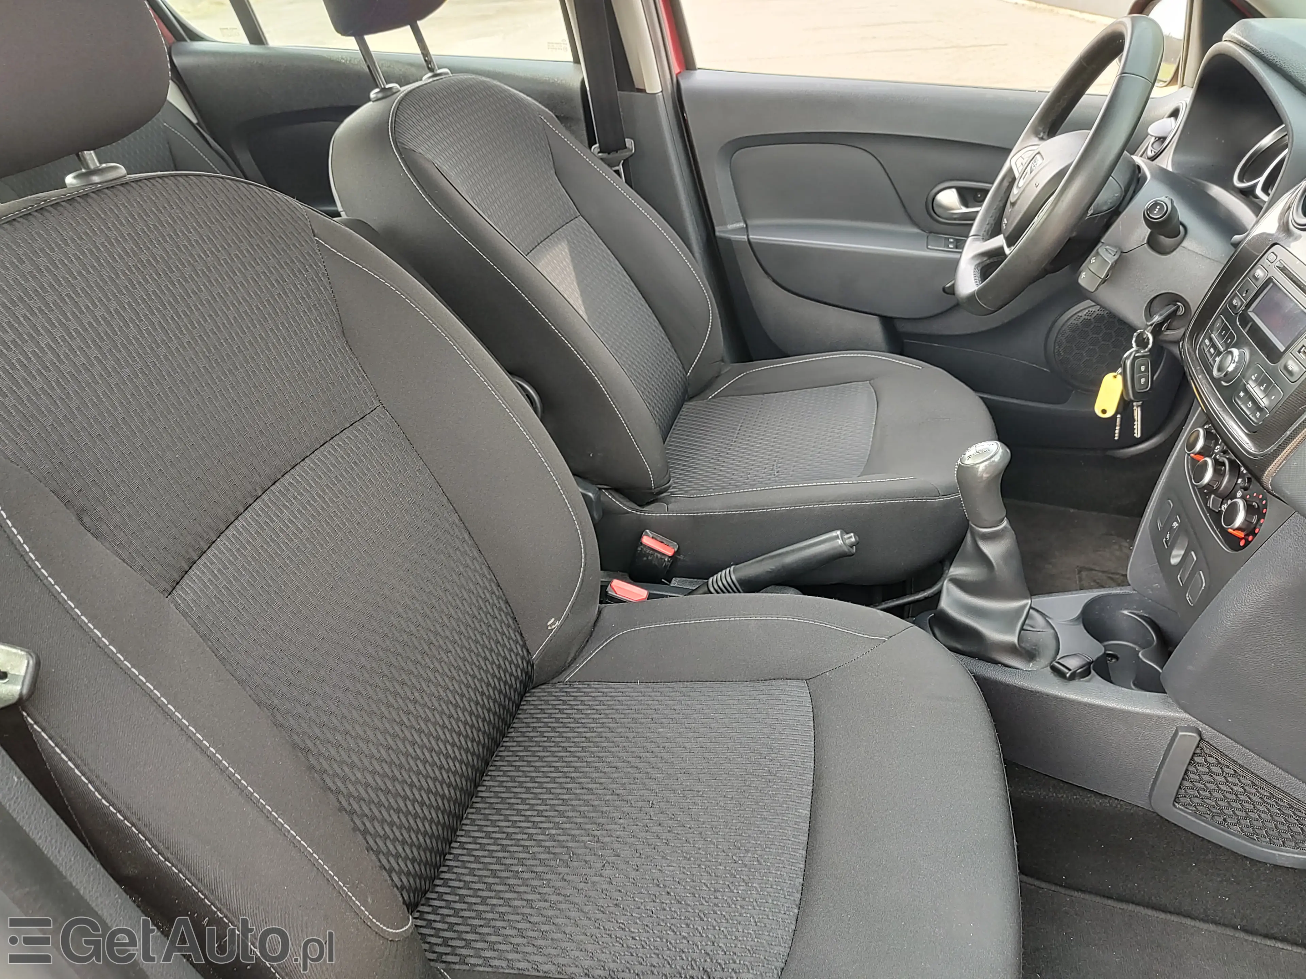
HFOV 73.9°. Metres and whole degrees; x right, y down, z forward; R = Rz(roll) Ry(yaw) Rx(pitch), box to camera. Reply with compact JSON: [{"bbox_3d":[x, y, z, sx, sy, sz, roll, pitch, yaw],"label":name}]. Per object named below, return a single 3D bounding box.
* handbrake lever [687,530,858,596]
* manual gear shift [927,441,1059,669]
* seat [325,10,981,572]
[{"bbox_3d":[0.140,0.100,1.074,0.255,0.050,0.042,-21,24,27],"label":"handbrake lever"},{"bbox_3d":[0.400,0.072,0.975,0.145,0.255,0.110,6,33,13],"label":"manual gear shift"},{"bbox_3d":[0.020,-0.333,1.252,0.970,0.950,0.520,6,33,13],"label":"seat"}]

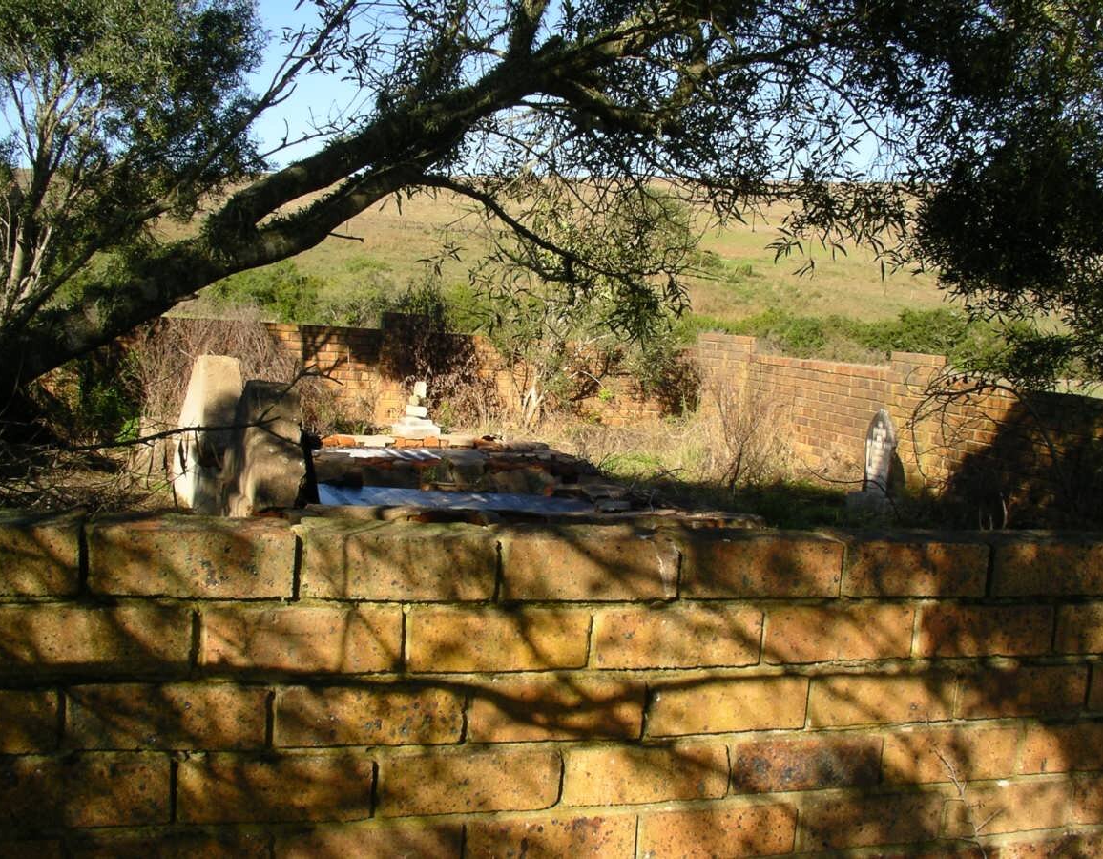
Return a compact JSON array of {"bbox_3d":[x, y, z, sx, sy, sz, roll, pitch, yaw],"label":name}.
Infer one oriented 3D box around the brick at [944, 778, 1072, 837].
[{"bbox_3d":[0.630,0.530,1.780,0.222,0.073,0.106,2,5,-18],"label":"brick"}]

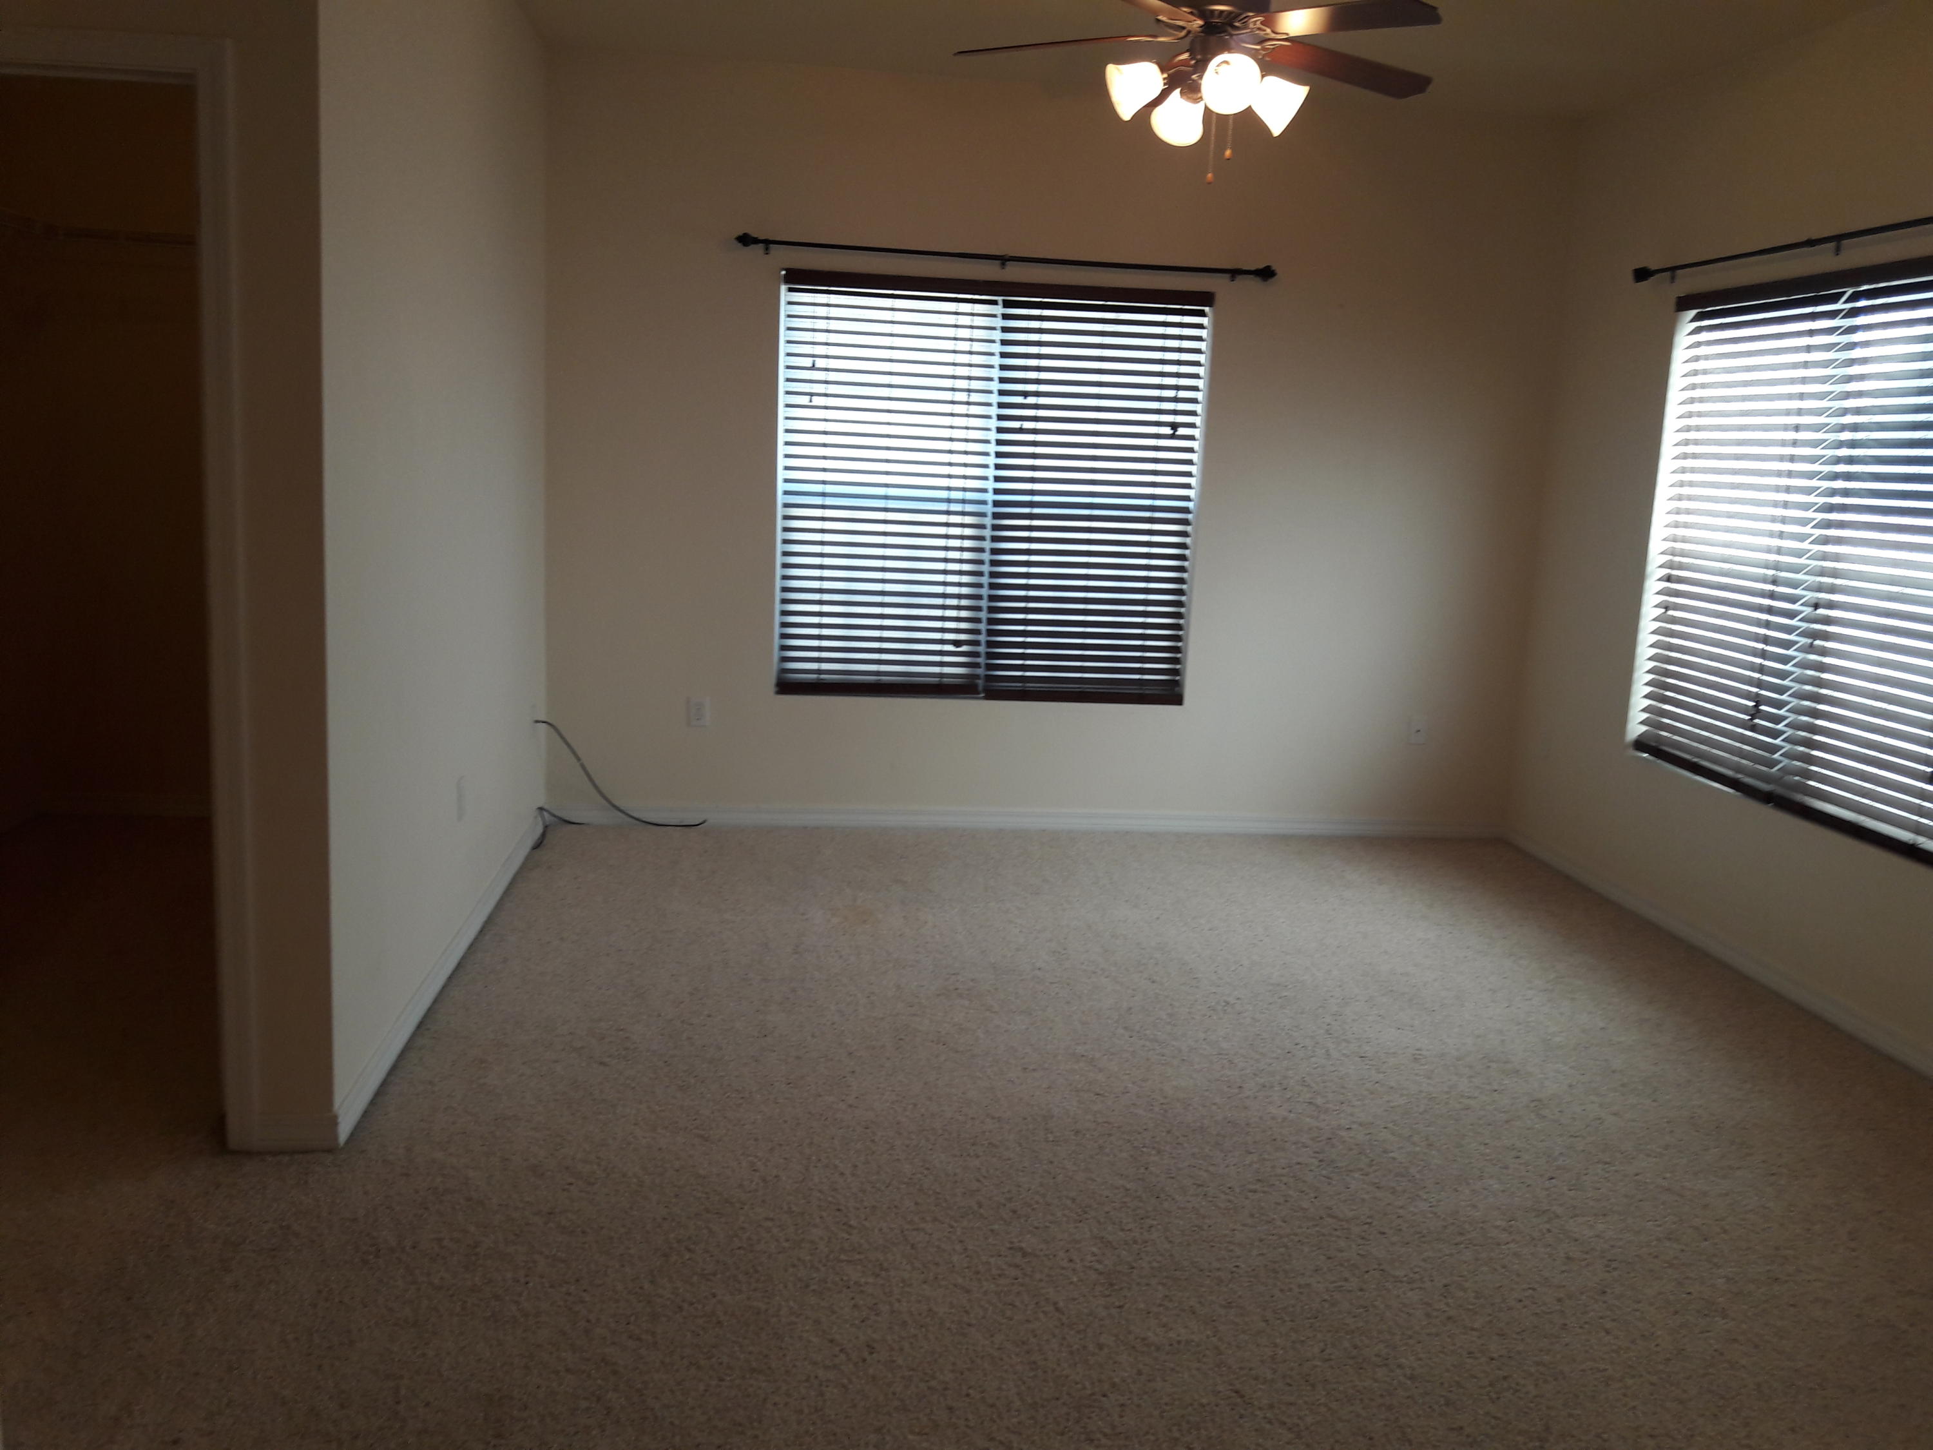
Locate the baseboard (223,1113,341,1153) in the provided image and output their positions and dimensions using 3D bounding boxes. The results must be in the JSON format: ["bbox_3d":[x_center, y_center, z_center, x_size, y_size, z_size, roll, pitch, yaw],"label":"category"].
[{"bbox_3d":[-1.356,0.803,3.104,0.217,0.082,0.018,2,10,-7],"label":"baseboard"}]

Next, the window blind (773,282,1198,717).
[{"bbox_3d":[0.092,-0.840,5.744,1.550,1.520,0.065,2,10,-7],"label":"window blind"}]

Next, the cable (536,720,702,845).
[{"bbox_3d":[-1.221,0.177,5.577,0.580,0.460,0.360,2,10,-7],"label":"cable"}]

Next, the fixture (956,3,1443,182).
[{"bbox_3d":[0.616,-1.681,3.986,1.300,0.590,1.260,2,10,-7],"label":"fixture"}]

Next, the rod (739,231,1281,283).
[{"bbox_3d":[0.153,-1.649,5.535,1.930,0.057,0.100,2,10,-7],"label":"rod"}]

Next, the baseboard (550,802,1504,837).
[{"bbox_3d":[0.312,0.370,5.991,3.710,0.085,0.018,2,10,-7],"label":"baseboard"}]

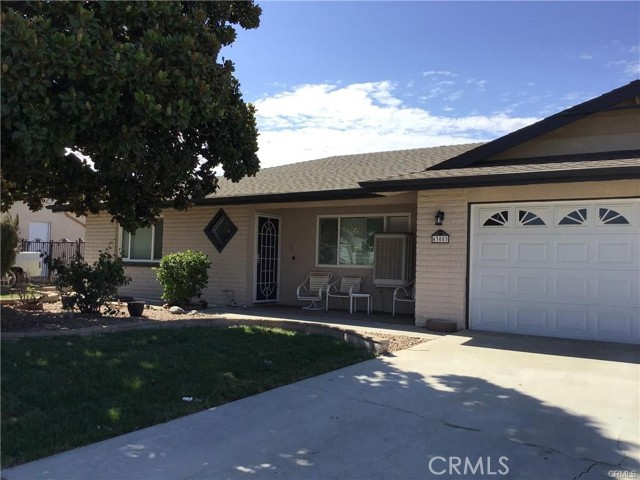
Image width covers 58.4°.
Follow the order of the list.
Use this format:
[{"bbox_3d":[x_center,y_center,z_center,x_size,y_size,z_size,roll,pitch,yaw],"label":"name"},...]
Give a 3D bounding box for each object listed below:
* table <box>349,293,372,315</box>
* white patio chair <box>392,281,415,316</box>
[{"bbox_3d":[0.890,1.342,12.023,0.430,0.400,0.430,1,-2,17],"label":"table"},{"bbox_3d":[1.948,1.155,11.540,0.720,0.790,0.620,3,-3,-39],"label":"white patio chair"}]

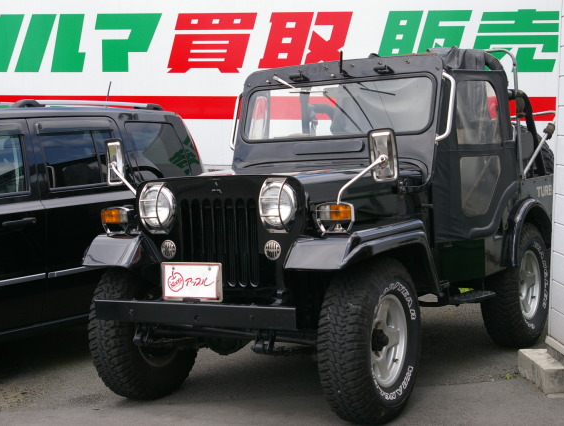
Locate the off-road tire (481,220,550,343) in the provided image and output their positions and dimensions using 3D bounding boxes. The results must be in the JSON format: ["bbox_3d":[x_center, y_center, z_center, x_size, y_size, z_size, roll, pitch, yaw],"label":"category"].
[{"bbox_3d":[1.459,0.448,6.649,0.242,0.752,0.757,-1,3,31],"label":"off-road tire"}]

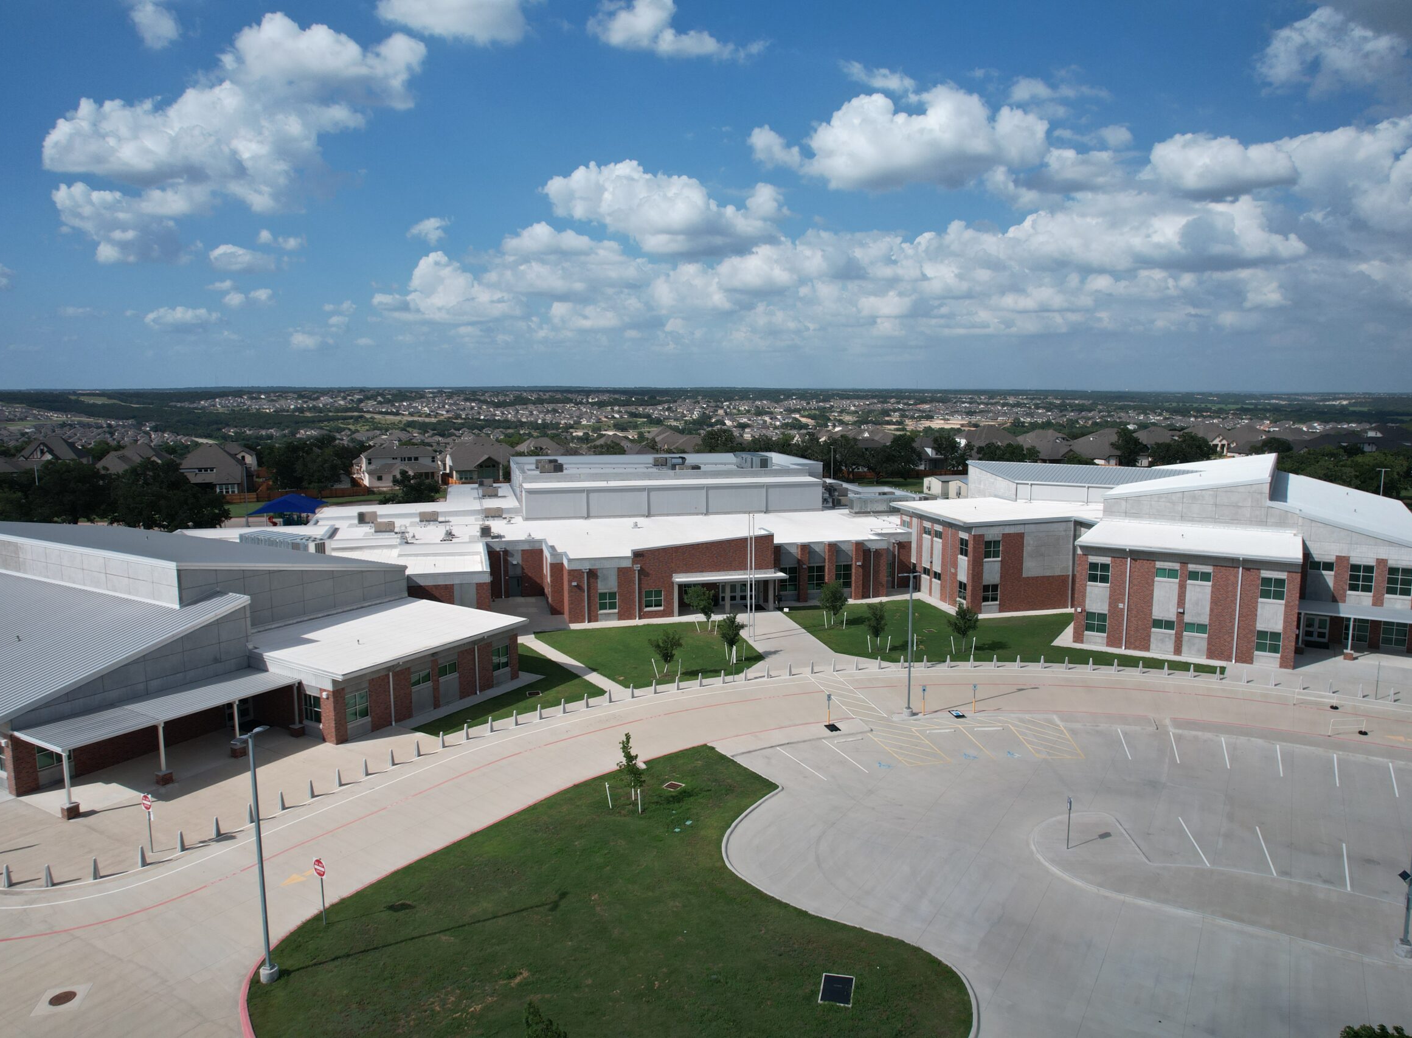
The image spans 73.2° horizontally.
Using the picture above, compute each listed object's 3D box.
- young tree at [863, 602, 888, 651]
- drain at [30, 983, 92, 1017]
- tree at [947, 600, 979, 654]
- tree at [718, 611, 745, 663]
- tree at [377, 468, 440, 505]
[{"bbox_3d":[14.544,9.165,81.553,2.294,4.357,2.248,0,8,0],"label":"young tree"},{"bbox_3d":[-23.932,17.892,35.401,1.530,0.060,1.530,-2,8,-15],"label":"drain"},{"bbox_3d":[21.933,9.127,81.117,2.696,4.568,2.615,0,8,0],"label":"tree"},{"bbox_3d":[2.055,9.634,77.480,2.237,4.325,2.237,0,8,2],"label":"tree"},{"bbox_3d":[-51.000,-4.300,164.000,10.300,8.400,9.500,0,8,0],"label":"tree"}]

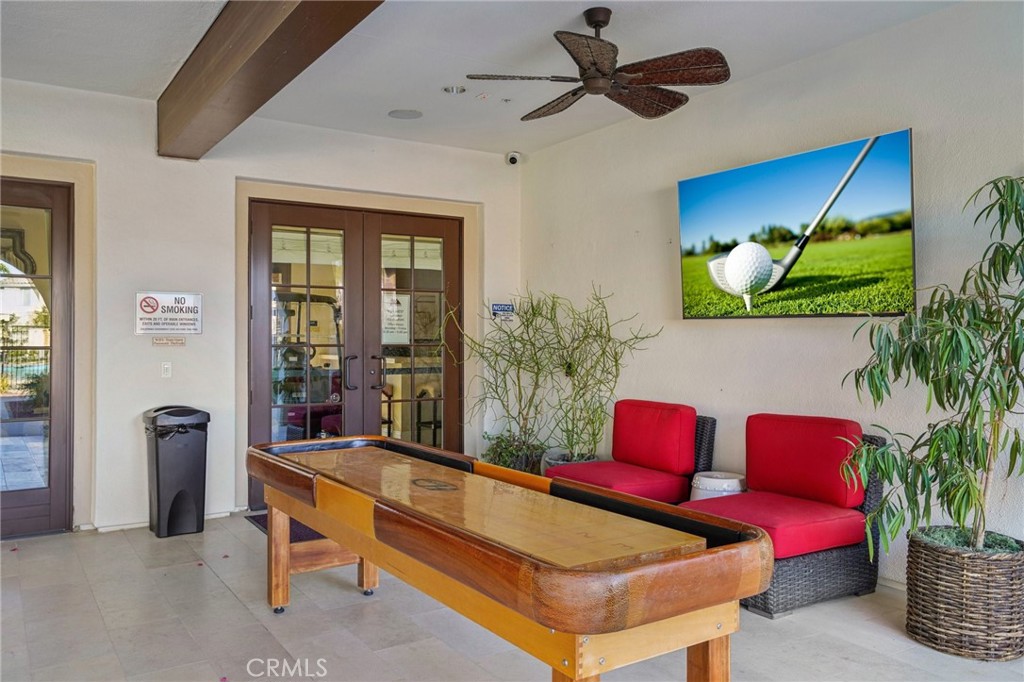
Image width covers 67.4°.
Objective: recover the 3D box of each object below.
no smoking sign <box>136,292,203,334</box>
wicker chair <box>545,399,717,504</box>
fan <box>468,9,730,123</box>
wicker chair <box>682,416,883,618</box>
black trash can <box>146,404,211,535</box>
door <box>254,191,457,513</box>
[{"bbox_3d":[-2.489,-0.198,5.592,0.457,0.303,0.008,0,1,-34],"label":"no smoking sign"},{"bbox_3d":[0.819,0.901,5.326,0.910,0.910,0.680,0,1,-30],"label":"wicker chair"},{"bbox_3d":[0.438,-1.486,3.944,1.360,0.440,1.360,0,1,-34],"label":"fan"},{"bbox_3d":[1.492,0.910,4.272,0.880,0.920,0.650,0,1,-30],"label":"wicker chair"},{"bbox_3d":[-2.365,0.901,5.431,0.360,0.880,0.370,0,1,-34],"label":"black trash can"},{"bbox_3d":[-1.259,0.109,6.526,1.900,2.440,0.080,0,1,-34],"label":"door"}]

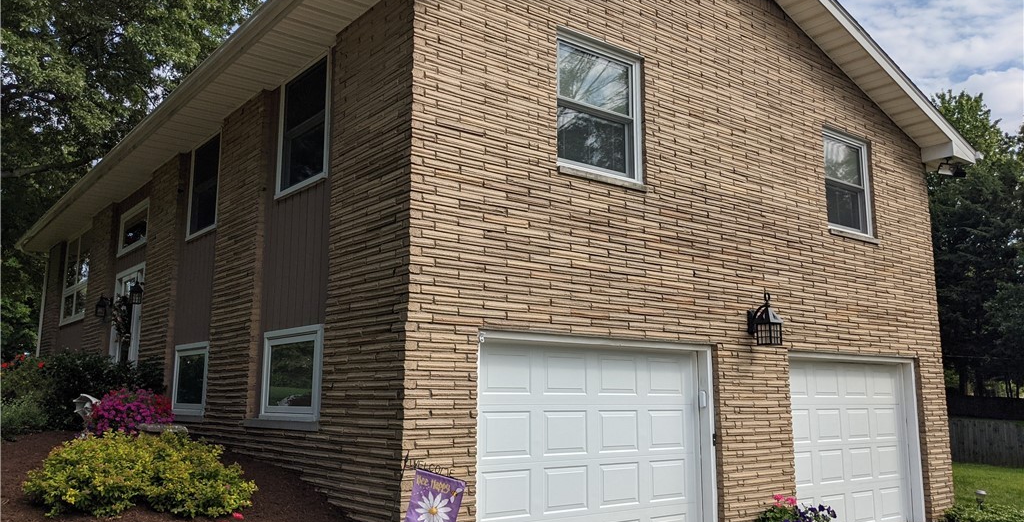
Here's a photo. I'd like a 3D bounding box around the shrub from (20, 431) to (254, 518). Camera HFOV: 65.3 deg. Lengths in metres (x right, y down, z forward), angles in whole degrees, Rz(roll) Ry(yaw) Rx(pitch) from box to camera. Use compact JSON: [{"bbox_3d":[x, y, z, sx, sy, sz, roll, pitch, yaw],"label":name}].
[{"bbox_3d":[-2.637,1.517,5.700,1.500,0.570,1.000,4,-10,-24],"label":"shrub"}]

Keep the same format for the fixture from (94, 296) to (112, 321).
[{"bbox_3d":[-6.622,0.771,12.947,0.260,0.450,0.200,8,-12,-38],"label":"fixture"}]

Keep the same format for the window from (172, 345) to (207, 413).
[{"bbox_3d":[-3.784,1.405,9.484,0.110,0.800,1.280,8,-12,-38],"label":"window"}]

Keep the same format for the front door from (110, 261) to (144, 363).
[{"bbox_3d":[-5.914,1.164,12.287,0.150,2.120,1.750,8,-12,-38],"label":"front door"}]

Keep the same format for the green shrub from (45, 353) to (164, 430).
[{"bbox_3d":[-5.051,1.618,9.900,1.200,0.970,1.450,8,-12,-38],"label":"green shrub"}]

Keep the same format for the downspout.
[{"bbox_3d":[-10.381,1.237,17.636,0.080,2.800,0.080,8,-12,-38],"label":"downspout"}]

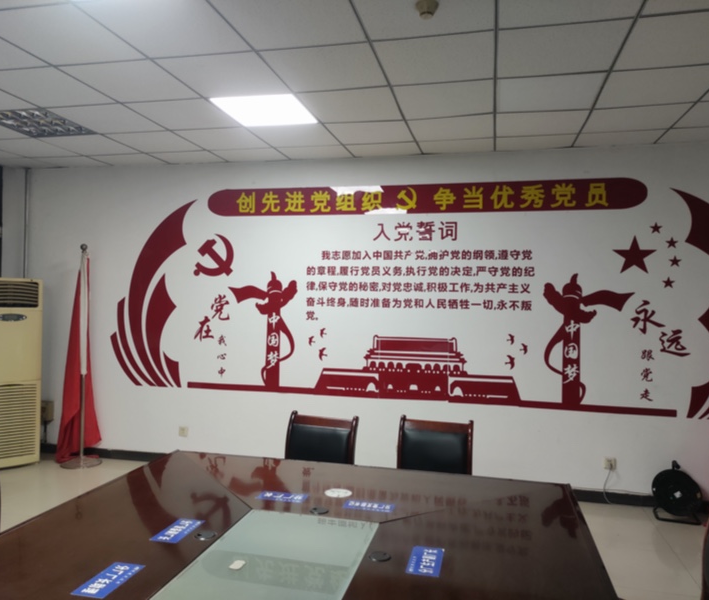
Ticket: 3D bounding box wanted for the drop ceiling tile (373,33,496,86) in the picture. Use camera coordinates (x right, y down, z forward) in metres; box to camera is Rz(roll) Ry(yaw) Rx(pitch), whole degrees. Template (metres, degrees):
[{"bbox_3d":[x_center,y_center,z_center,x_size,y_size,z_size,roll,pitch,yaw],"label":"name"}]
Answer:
[{"bbox_3d":[0.438,-1.259,3.018,0.594,0.020,0.594,1,0,13],"label":"drop ceiling tile"}]

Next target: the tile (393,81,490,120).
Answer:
[{"bbox_3d":[0.580,-1.256,3.617,0.595,0.020,0.595,1,0,13],"label":"tile"}]

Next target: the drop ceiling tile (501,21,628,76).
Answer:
[{"bbox_3d":[1.019,-1.246,2.874,0.595,0.020,0.595,1,0,13],"label":"drop ceiling tile"}]

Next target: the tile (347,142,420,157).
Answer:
[{"bbox_3d":[0.243,-1.261,4.802,0.595,0.020,0.392,1,0,13],"label":"tile"}]

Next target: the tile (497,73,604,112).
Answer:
[{"bbox_3d":[1.160,-1.242,3.463,0.595,0.020,0.595,1,0,13],"label":"tile"}]

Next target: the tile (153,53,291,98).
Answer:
[{"bbox_3d":[-0.730,-1.282,3.295,0.594,0.020,0.594,1,0,13],"label":"tile"}]

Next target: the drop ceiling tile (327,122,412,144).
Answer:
[{"bbox_3d":[0.131,-1.265,4.324,0.594,0.020,0.594,1,0,13],"label":"drop ceiling tile"}]

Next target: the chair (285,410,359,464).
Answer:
[{"bbox_3d":[-0.276,1.118,3.215,0.460,0.900,0.560,1,0,22],"label":"chair"}]

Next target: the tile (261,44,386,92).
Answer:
[{"bbox_3d":[-0.143,-1.270,3.160,0.595,0.020,0.595,1,0,13],"label":"tile"}]

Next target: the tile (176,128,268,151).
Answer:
[{"bbox_3d":[-1.034,-1.286,4.590,0.595,0.020,0.595,1,0,13],"label":"tile"}]

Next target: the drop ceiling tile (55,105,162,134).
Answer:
[{"bbox_3d":[-1.759,-1.302,4.156,0.594,0.020,0.594,1,0,13],"label":"drop ceiling tile"}]

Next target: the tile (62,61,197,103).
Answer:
[{"bbox_3d":[-1.307,-1.294,3.427,0.595,0.020,0.595,1,0,13],"label":"tile"}]

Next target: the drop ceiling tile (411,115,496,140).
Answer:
[{"bbox_3d":[0.715,-1.254,4.186,0.594,0.020,0.594,1,0,13],"label":"drop ceiling tile"}]

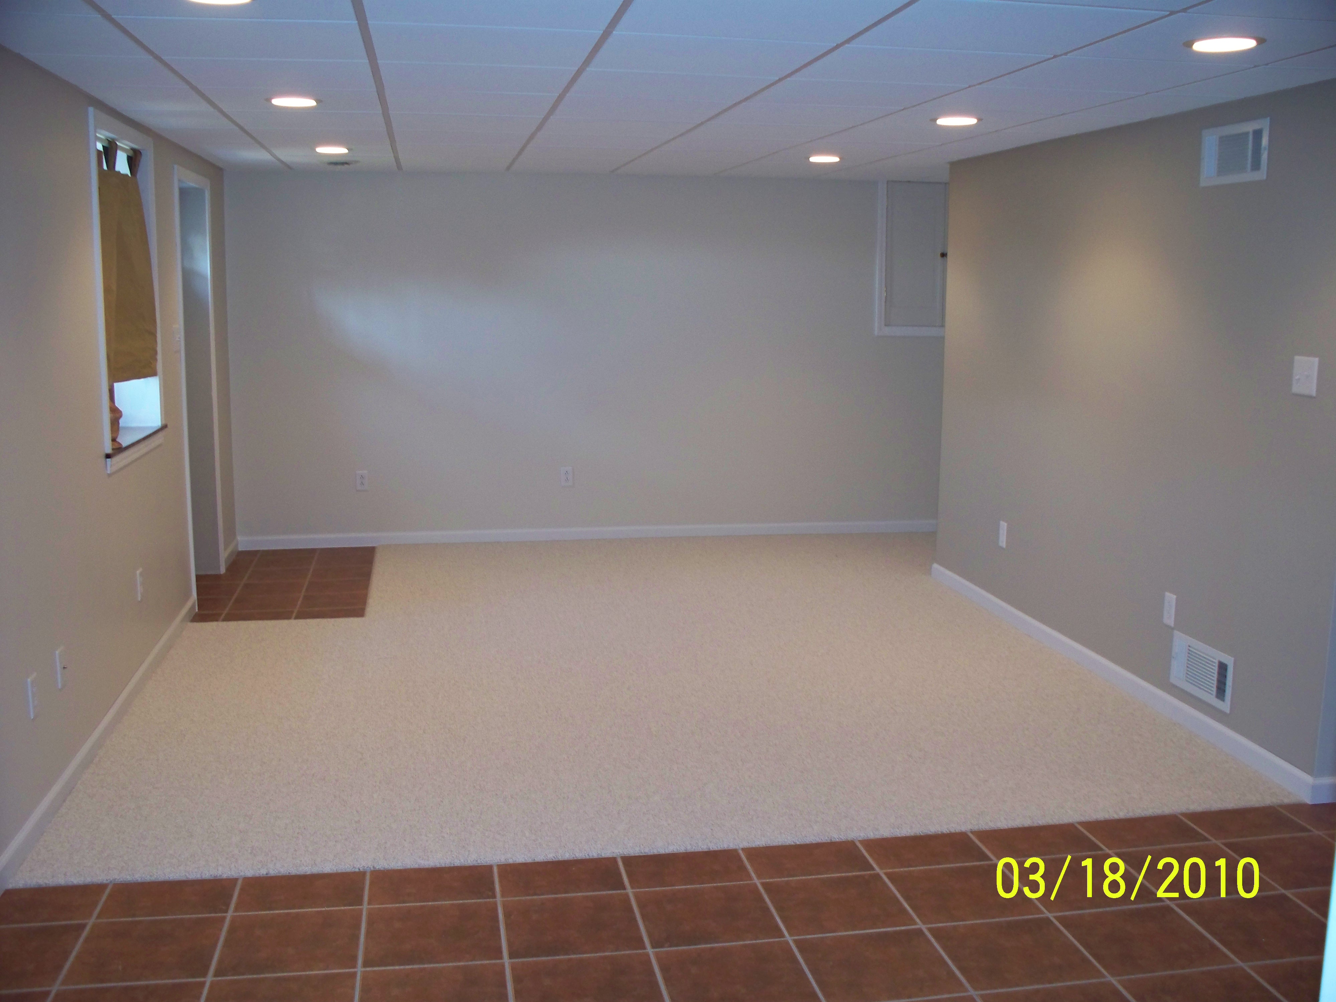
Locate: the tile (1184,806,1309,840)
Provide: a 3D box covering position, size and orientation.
[{"bbox_3d":[1.647,0.927,3.963,0.322,0.010,0.211,-1,9,-10],"label":"tile"}]

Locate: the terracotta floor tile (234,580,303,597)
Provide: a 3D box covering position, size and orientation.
[{"bbox_3d":[-1.977,0.443,6.949,0.323,0.010,0.323,-1,9,-10],"label":"terracotta floor tile"}]

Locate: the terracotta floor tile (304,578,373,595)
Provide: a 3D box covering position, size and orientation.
[{"bbox_3d":[-1.666,0.436,7.001,0.310,0.010,0.323,-1,9,-10],"label":"terracotta floor tile"}]

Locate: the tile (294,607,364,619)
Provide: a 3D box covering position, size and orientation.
[{"bbox_3d":[-1.580,0.532,6.502,0.319,0.010,0.171,-1,9,-10],"label":"tile"}]

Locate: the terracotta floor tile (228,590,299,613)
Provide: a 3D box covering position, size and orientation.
[{"bbox_3d":[-1.941,0.498,6.696,0.330,0.010,0.330,-1,9,-10],"label":"terracotta floor tile"}]

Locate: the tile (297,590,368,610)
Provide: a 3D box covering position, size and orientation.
[{"bbox_3d":[-1.610,0.486,6.682,0.310,0.010,0.323,-1,9,-10],"label":"tile"}]

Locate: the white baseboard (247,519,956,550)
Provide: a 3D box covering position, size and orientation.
[{"bbox_3d":[-0.397,0.205,8.356,4.250,0.078,0.013,-1,9,-10],"label":"white baseboard"}]

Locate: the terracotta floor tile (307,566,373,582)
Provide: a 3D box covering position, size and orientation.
[{"bbox_3d":[-1.739,0.392,7.406,0.318,0.010,0.330,-1,9,-10],"label":"terracotta floor tile"}]

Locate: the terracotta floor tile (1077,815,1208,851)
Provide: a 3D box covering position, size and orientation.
[{"bbox_3d":[1.332,0.937,3.898,0.322,0.010,0.211,-1,9,-10],"label":"terracotta floor tile"}]

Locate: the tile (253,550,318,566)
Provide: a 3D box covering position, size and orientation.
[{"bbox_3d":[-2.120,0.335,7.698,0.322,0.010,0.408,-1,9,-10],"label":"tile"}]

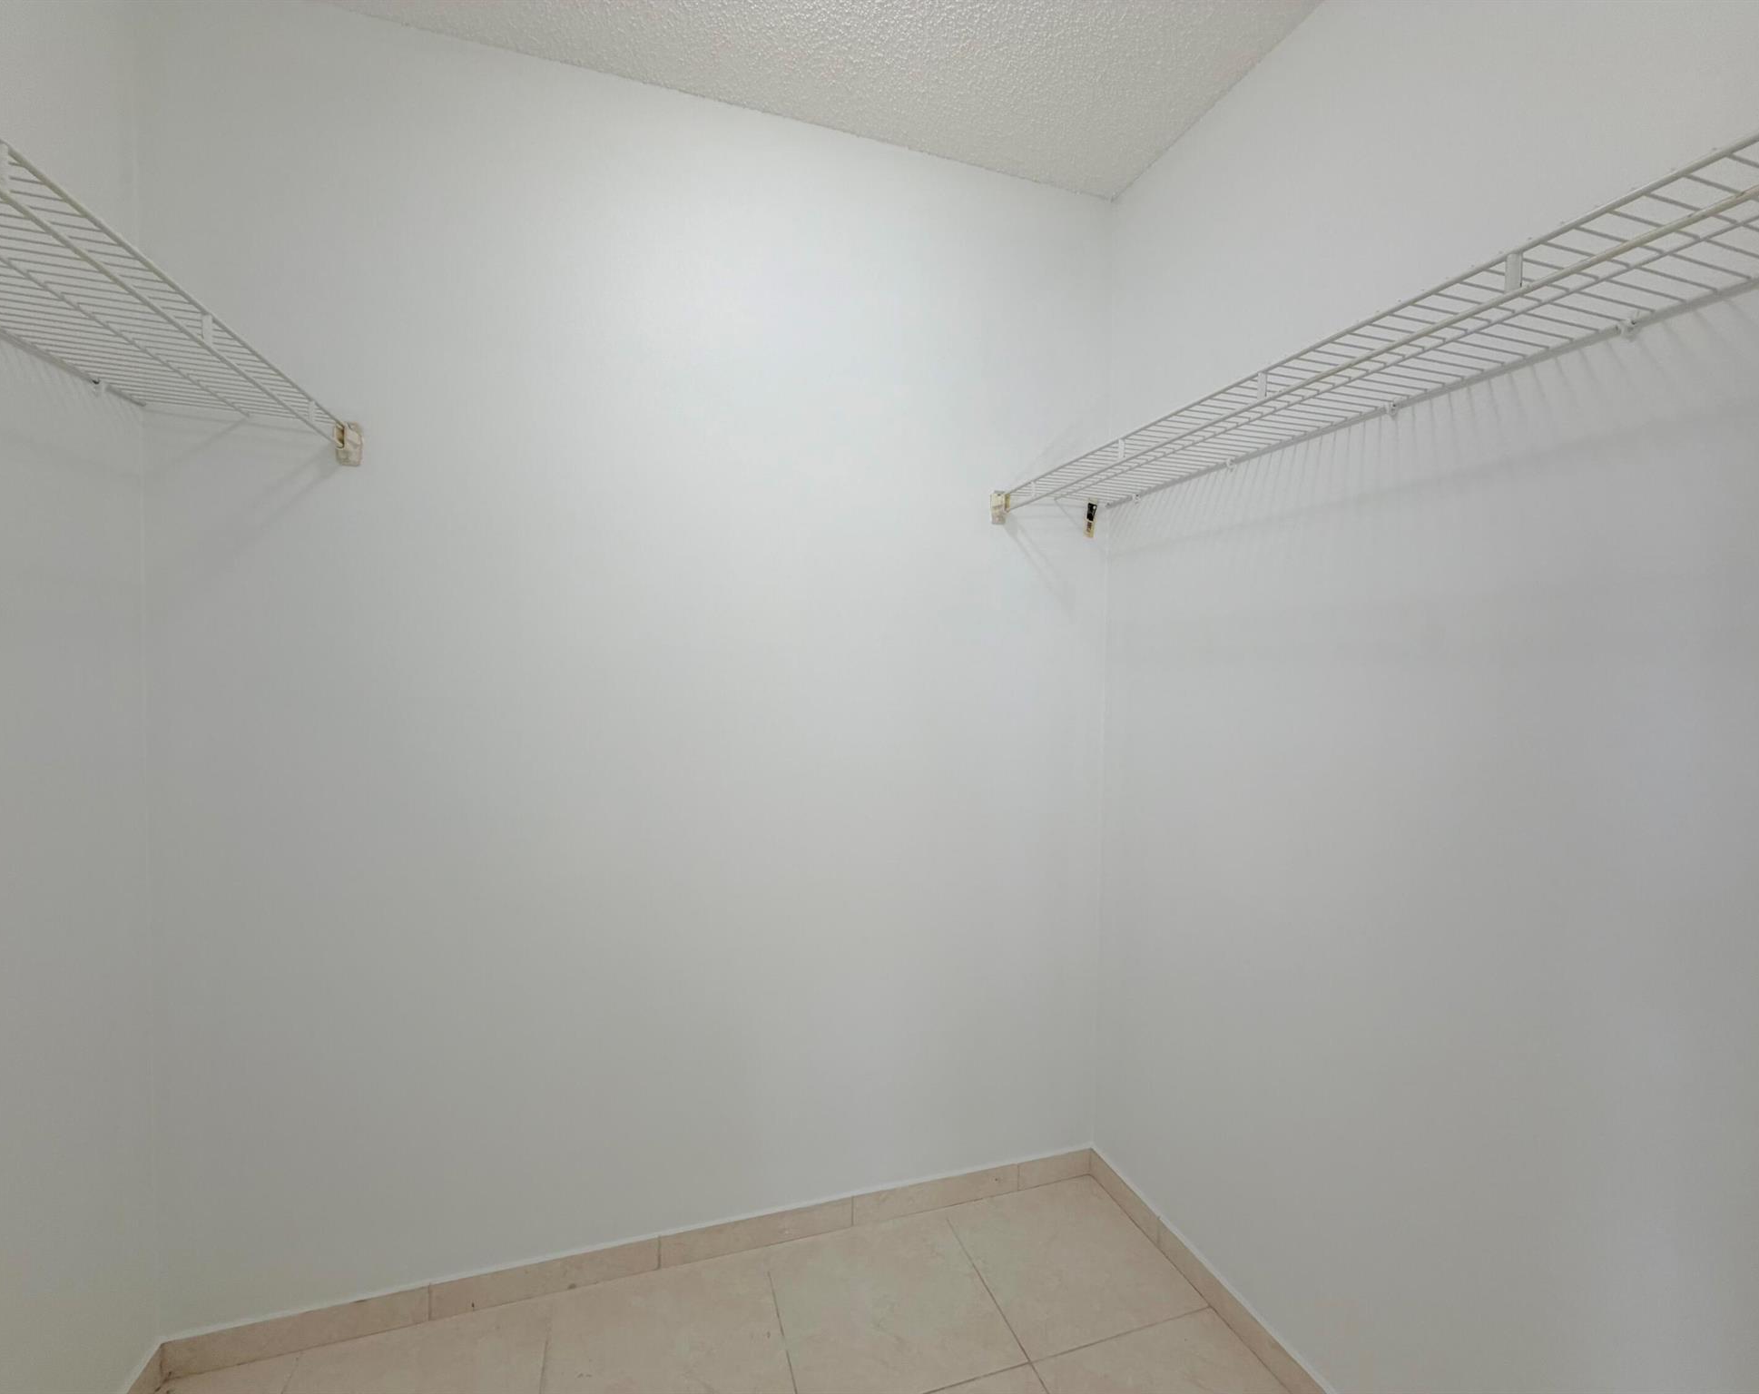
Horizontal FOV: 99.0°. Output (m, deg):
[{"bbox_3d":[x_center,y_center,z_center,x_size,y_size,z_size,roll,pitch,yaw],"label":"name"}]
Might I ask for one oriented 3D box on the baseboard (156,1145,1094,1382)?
[{"bbox_3d":[-0.363,1.179,1.630,1.901,0.071,0.014,0,2,-18],"label":"baseboard"}]

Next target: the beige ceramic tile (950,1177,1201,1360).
[{"bbox_3d":[0.408,1.231,1.657,0.417,0.010,0.422,0,2,-18],"label":"beige ceramic tile"}]

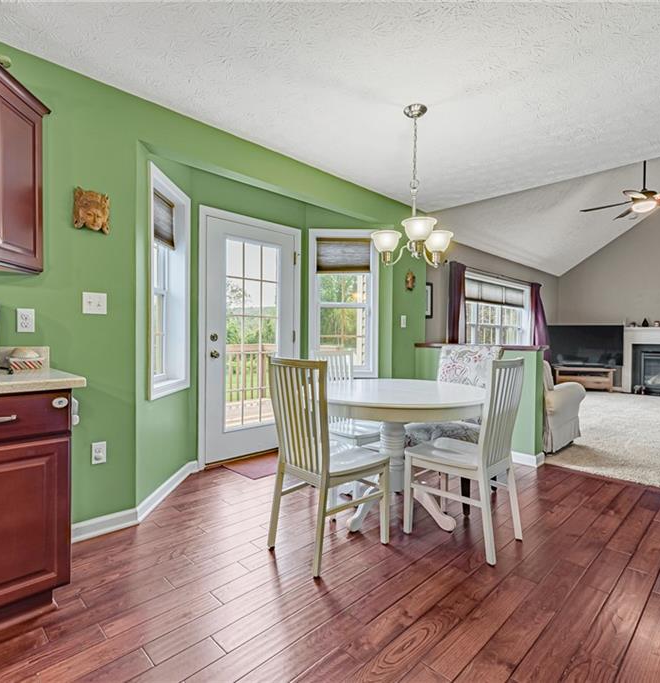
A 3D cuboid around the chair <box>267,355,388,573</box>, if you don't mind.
[{"bbox_3d":[0.008,0.580,2.099,0.515,0.985,0.440,0,1,-42],"label":"chair"}]

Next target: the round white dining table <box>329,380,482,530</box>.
[{"bbox_3d":[0.374,0.673,2.492,1.187,0.758,1.187,0,1,0],"label":"round white dining table"}]

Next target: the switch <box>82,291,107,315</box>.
[{"bbox_3d":[-1.252,-0.201,2.121,0.114,0.115,0.012,0,1,-43],"label":"switch"}]

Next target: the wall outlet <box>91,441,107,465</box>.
[{"bbox_3d":[-1.242,0.604,2.146,0.071,0.115,0.012,0,1,-43],"label":"wall outlet"}]

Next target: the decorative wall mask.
[{"bbox_3d":[-1.260,-0.694,2.108,0.158,0.210,0.065,0,1,-43],"label":"decorative wall mask"}]

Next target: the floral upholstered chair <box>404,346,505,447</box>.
[{"bbox_3d":[0.860,0.547,2.800,0.630,1.010,0.490,0,1,-43],"label":"floral upholstered chair"}]

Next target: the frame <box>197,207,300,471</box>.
[{"bbox_3d":[-0.692,-0.007,3.580,0.920,2.050,0.050,0,1,-43],"label":"frame"}]

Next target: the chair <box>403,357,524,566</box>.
[{"bbox_3d":[0.738,0.584,2.205,0.515,0.985,0.440,1,1,44],"label":"chair"}]

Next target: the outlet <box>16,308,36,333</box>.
[{"bbox_3d":[-1.487,-0.102,1.950,0.070,0.114,0.007,0,1,-43],"label":"outlet"}]

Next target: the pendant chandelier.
[{"bbox_3d":[0.505,-0.924,2.376,0.530,0.925,0.530,0,1,-43],"label":"pendant chandelier"}]

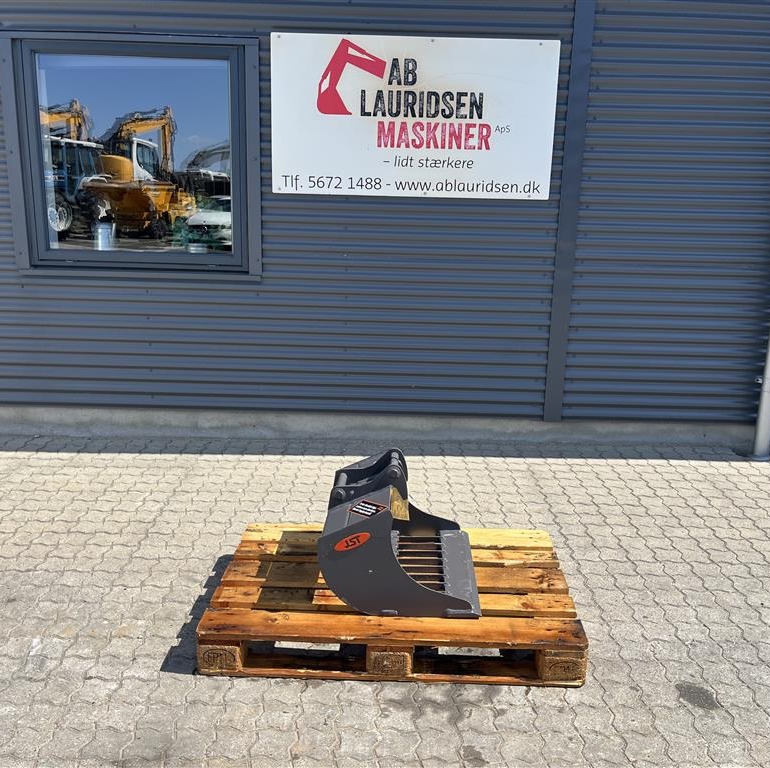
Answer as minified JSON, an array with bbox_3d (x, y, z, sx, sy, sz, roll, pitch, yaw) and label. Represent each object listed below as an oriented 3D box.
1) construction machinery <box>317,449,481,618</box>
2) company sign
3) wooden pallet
[{"bbox_3d":[0.057,0.465,2.735,0.540,0.430,0.635,2,14,1],"label":"construction machinery"},{"bbox_3d":[0.161,-1.470,4.257,1.566,0.838,0.020,1,14,-1],"label":"company sign"},{"bbox_3d":[0.029,0.758,2.761,1.200,0.146,0.800,2,14,1],"label":"wooden pallet"}]

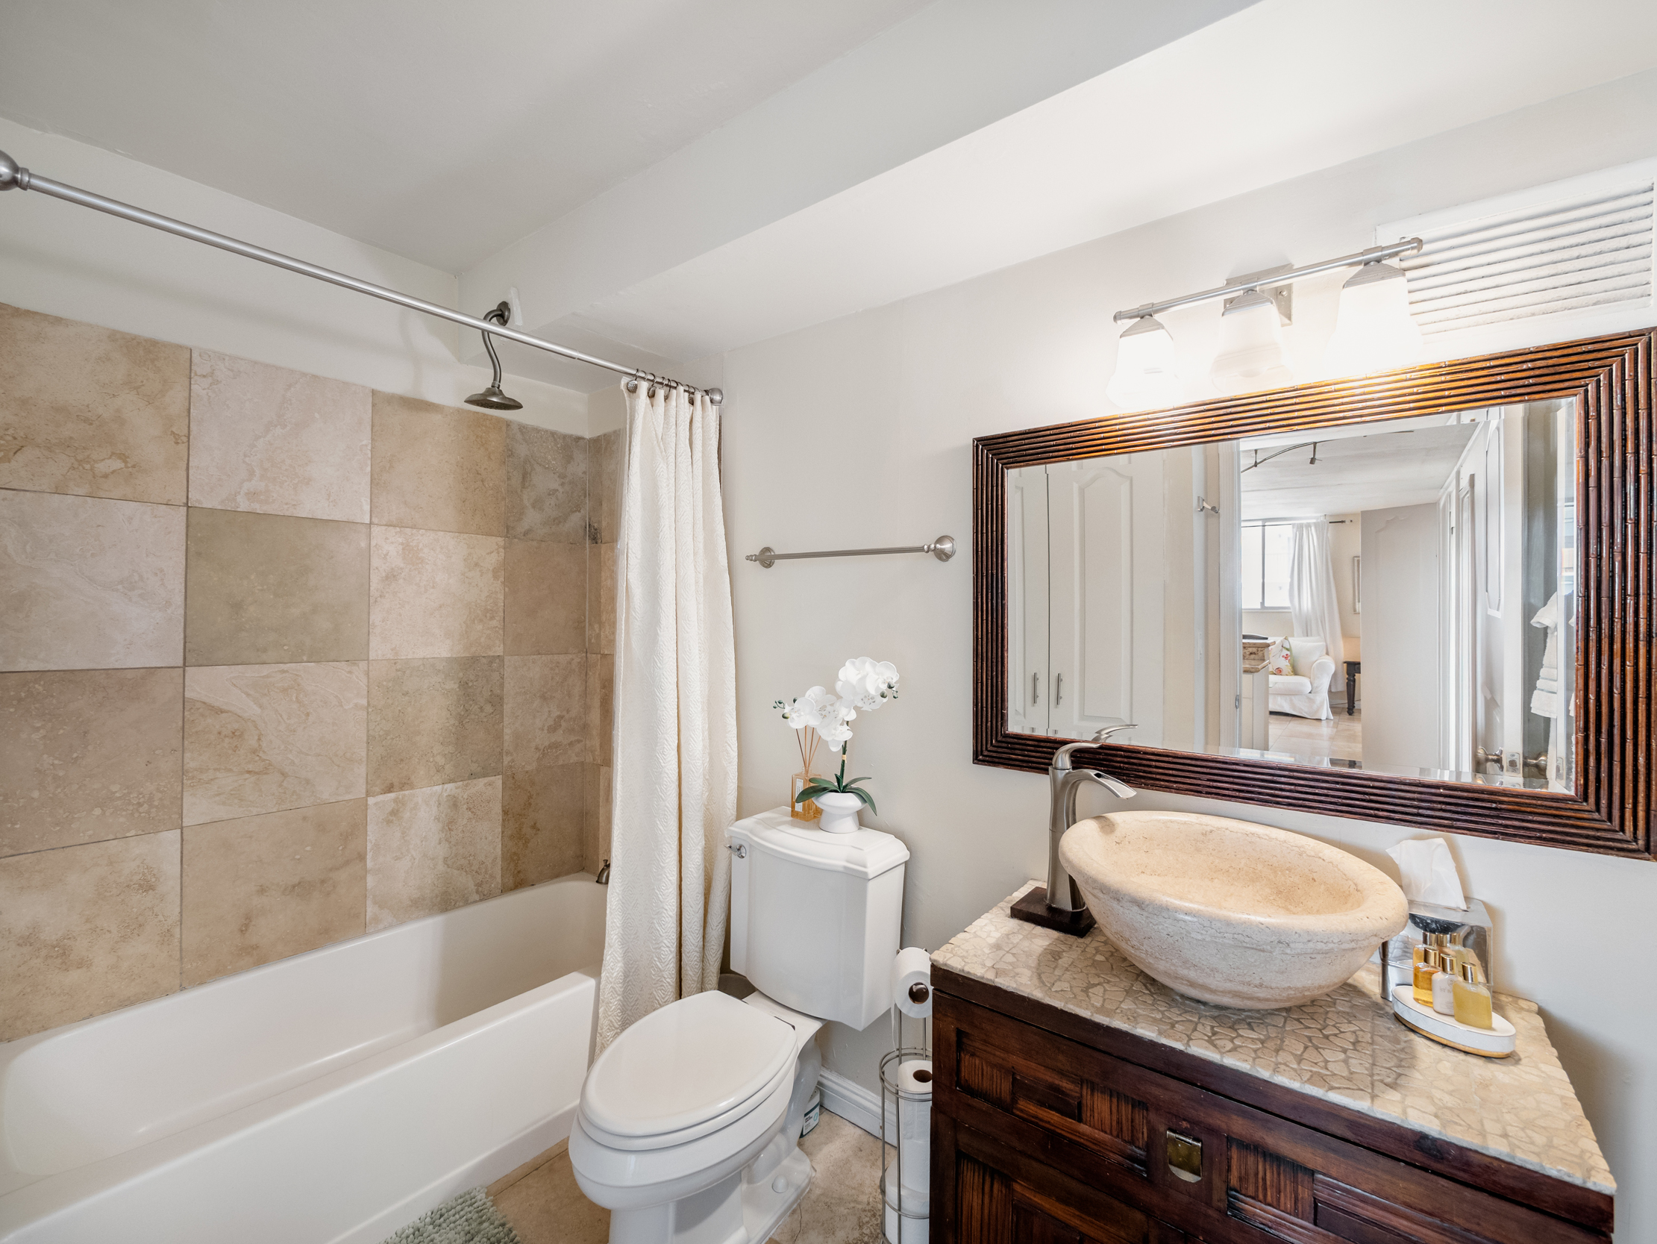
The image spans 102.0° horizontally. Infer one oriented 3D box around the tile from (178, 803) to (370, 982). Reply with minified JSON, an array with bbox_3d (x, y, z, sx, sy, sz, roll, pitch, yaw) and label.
[{"bbox_3d":[-1.526,0.734,1.871,0.012,0.408,0.402,0,0,42],"label":"tile"}]

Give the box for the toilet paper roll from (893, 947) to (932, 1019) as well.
[{"bbox_3d":[0.205,0.828,1.541,0.107,0.107,0.103,1,0,4],"label":"toilet paper roll"}]

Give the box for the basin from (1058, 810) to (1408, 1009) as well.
[{"bbox_3d":[0.646,0.500,1.126,0.476,0.199,0.468,0,0,35],"label":"basin"}]

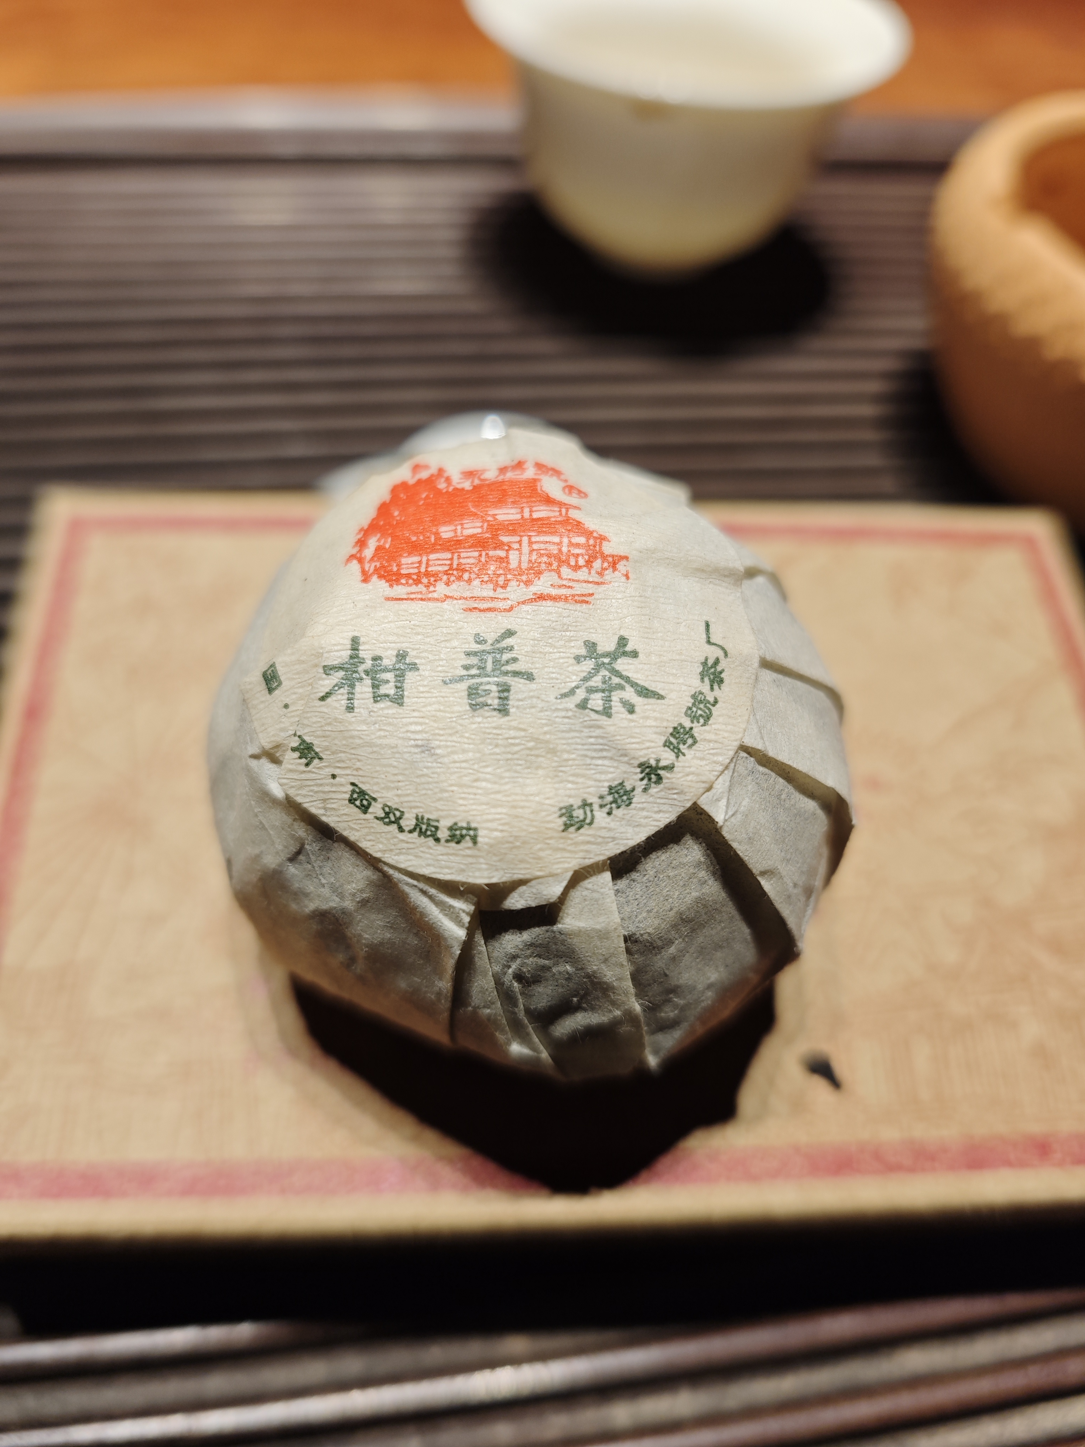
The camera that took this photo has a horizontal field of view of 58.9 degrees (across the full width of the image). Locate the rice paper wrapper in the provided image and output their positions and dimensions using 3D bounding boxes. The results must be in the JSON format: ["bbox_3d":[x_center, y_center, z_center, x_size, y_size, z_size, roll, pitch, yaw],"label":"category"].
[{"bbox_3d":[-0.001,0.002,0.099,0.064,0.057,0.064,-1,67,0],"label":"rice paper wrapper"}]

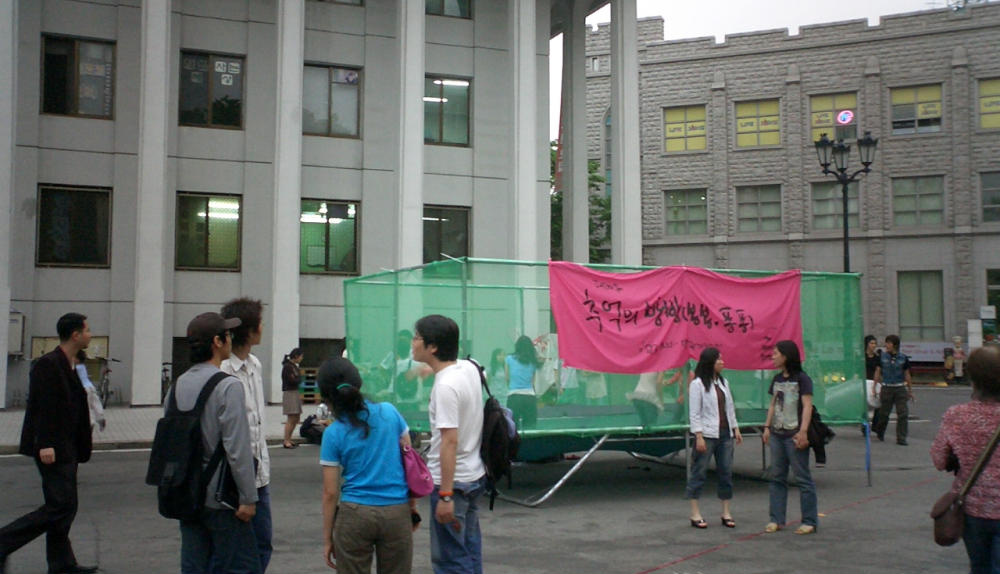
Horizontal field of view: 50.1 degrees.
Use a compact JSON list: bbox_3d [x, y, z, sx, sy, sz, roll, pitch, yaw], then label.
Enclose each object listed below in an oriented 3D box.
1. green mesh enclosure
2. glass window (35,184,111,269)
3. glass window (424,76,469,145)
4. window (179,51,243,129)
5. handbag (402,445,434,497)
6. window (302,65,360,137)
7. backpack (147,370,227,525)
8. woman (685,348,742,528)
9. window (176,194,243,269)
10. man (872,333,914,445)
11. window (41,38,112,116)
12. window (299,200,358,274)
[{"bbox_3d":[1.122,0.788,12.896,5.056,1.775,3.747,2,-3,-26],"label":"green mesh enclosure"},{"bbox_3d":[-9.671,-1.368,24.307,1.565,1.882,0.150,1,-3,-23],"label":"glass window"},{"bbox_3d":[-1.524,-4.874,29.506,1.579,1.962,0.150,2,-4,-22],"label":"glass window"},{"bbox_3d":[-6.918,-4.728,25.681,1.521,1.843,0.150,1,-3,-23],"label":"window"},{"bbox_3d":[-0.406,0.893,5.200,0.130,0.270,0.220,-2,-4,33],"label":"handbag"},{"bbox_3d":[-4.431,-4.918,28.308,1.608,1.930,0.150,2,-4,-22],"label":"window"},{"bbox_3d":[-1.461,0.738,4.980,0.260,0.660,0.330,3,-5,-44],"label":"backpack"},{"bbox_3d":[1.922,1.343,9.703,0.470,1.610,0.320,3,-4,-43],"label":"woman"},{"bbox_3d":[-7.321,-1.377,26.901,1.591,1.942,0.150,2,-4,-22],"label":"window"},{"bbox_3d":[6.339,1.637,17.269,0.580,1.770,0.420,0,-4,9],"label":"man"},{"bbox_3d":[-10.222,-5.086,25.926,1.642,1.952,0.150,2,-4,-22],"label":"window"},{"bbox_3d":[-4.244,-1.241,26.658,1.521,1.902,0.150,1,-3,-23],"label":"window"}]

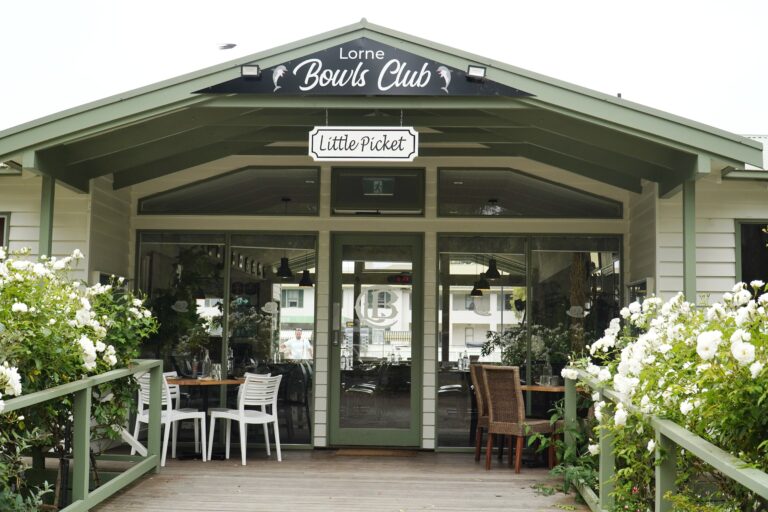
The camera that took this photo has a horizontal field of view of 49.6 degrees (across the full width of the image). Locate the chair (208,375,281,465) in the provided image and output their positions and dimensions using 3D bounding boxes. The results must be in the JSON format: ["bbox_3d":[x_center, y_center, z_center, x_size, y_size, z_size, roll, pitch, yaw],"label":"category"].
[{"bbox_3d":[-1.286,1.505,7.771,0.540,0.810,0.470,-4,-7,37],"label":"chair"}]

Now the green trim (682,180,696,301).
[{"bbox_3d":[2.652,0.616,7.143,0.095,2.567,0.095,1,-6,2],"label":"green trim"}]

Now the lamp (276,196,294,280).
[{"bbox_3d":[-1.345,-0.236,11.417,0.225,1.134,0.225,1,-6,2],"label":"lamp"}]

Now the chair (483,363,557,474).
[{"bbox_3d":[1.230,1.453,7.580,0.440,0.950,0.600,-4,-8,39],"label":"chair"}]

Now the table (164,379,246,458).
[{"bbox_3d":[-1.713,1.553,7.958,1.000,0.740,1.000,1,-6,2],"label":"table"}]

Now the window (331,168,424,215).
[{"bbox_3d":[-0.065,-0.685,8.888,1.016,0.541,0.080,1,-6,2],"label":"window"}]

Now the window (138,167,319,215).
[{"bbox_3d":[-1.670,-0.700,8.943,1.970,0.534,0.080,1,-6,2],"label":"window"}]

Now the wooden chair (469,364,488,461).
[{"bbox_3d":[1.201,1.486,7.905,0.600,0.950,0.440,6,-8,-43],"label":"wooden chair"}]

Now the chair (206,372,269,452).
[{"bbox_3d":[-1.426,1.545,8.175,0.540,0.810,0.470,7,-8,-44],"label":"chair"}]

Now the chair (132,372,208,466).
[{"bbox_3d":[-1.951,1.485,7.678,0.470,0.810,0.540,-4,-8,39],"label":"chair"}]

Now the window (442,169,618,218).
[{"bbox_3d":[1.552,-0.673,8.834,1.965,0.554,0.080,1,-6,2],"label":"window"}]

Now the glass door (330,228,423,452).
[{"bbox_3d":[-0.082,0.864,8.727,0.992,2.228,0.070,1,-6,2],"label":"glass door"}]

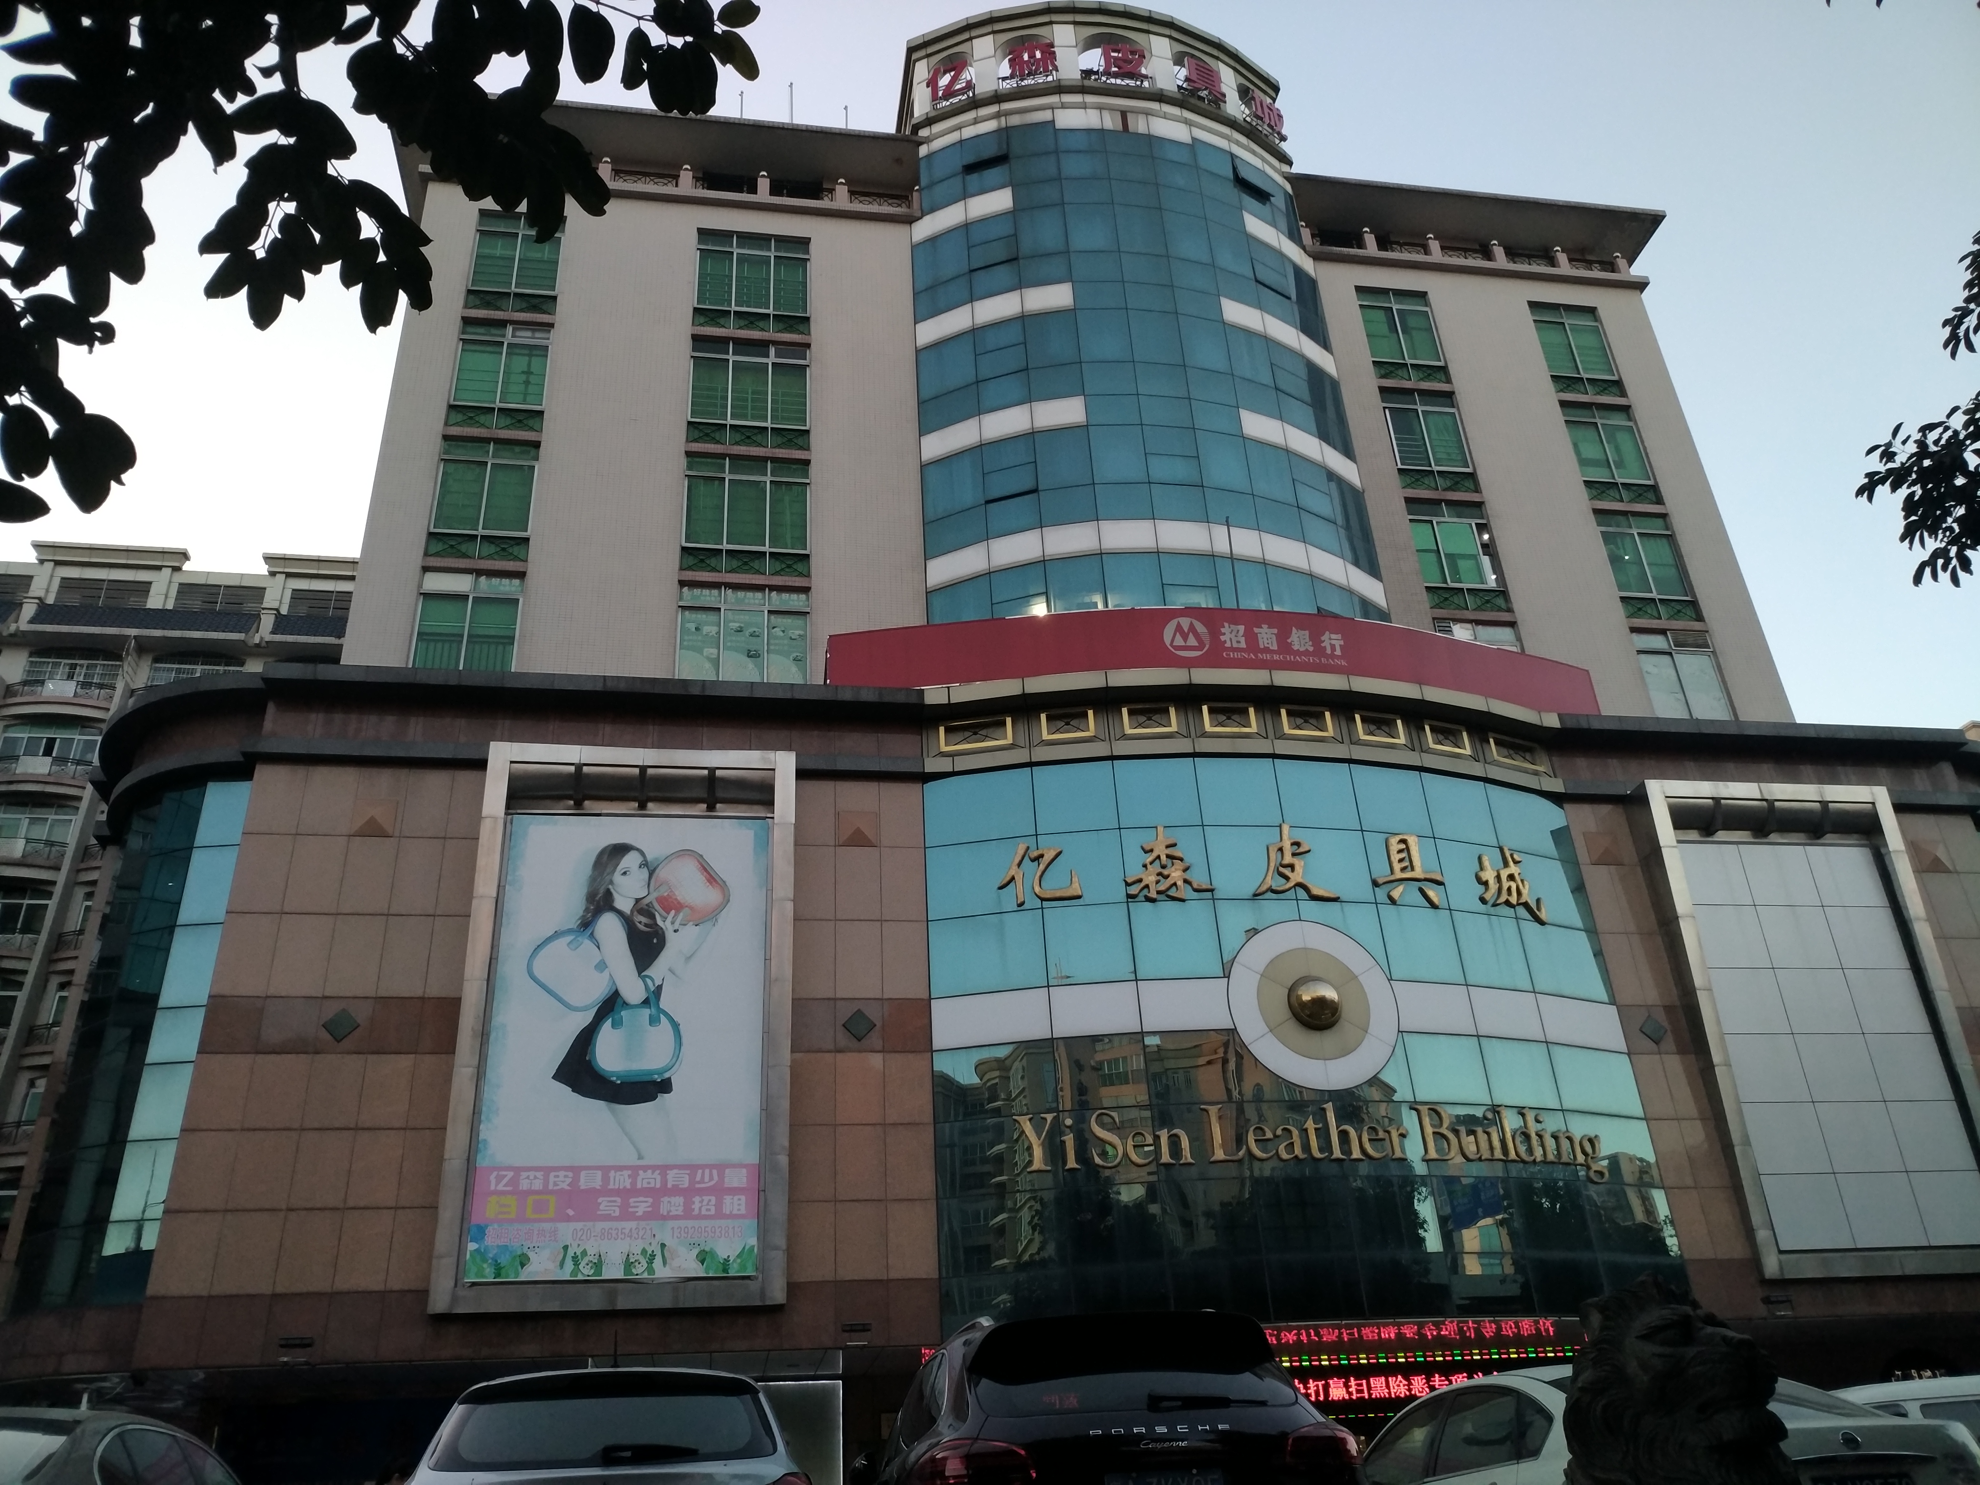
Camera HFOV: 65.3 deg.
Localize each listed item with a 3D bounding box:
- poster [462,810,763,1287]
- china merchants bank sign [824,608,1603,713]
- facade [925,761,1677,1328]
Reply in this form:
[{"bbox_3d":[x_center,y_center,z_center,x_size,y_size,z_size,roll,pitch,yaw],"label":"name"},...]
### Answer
[{"bbox_3d":[-5.083,4.056,21.758,3.757,6.647,0.109,2,-29,-9],"label":"poster"},{"bbox_3d":[4.245,-1.365,26.154,13.843,1.199,1.417,2,-29,-9],"label":"china merchants bank sign"},{"bbox_3d":[4.721,4.199,22.990,11.070,8.448,1.264,2,-29,-9],"label":"facade"}]

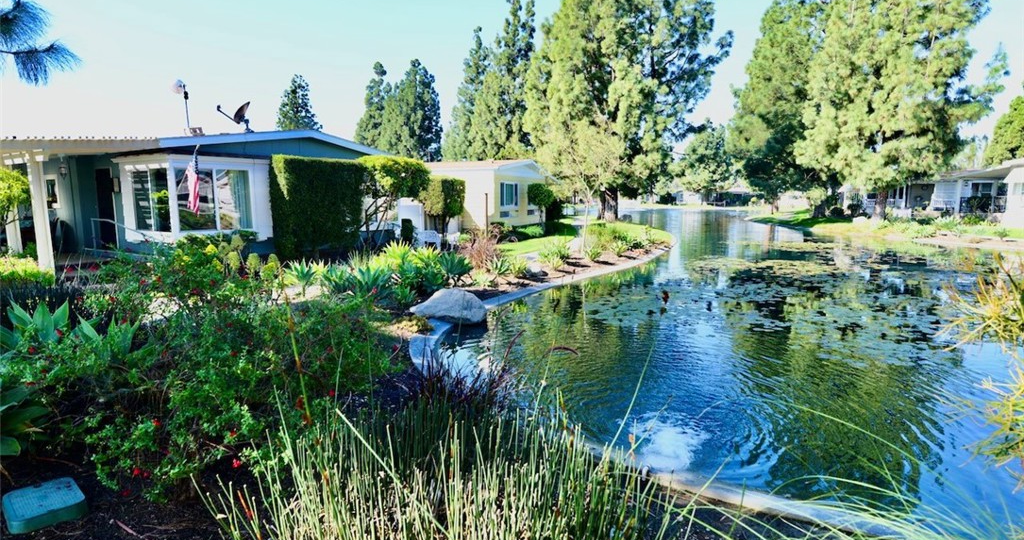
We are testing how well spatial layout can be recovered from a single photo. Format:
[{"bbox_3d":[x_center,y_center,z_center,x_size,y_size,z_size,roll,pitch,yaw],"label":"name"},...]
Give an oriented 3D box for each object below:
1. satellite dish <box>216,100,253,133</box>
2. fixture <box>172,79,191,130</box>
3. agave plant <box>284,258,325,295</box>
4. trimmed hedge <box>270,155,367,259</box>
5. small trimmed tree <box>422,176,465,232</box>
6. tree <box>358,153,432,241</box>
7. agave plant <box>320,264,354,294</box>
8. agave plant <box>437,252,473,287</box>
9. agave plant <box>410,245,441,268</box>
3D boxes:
[{"bbox_3d":[-6.266,-3.455,12.842,0.720,0.750,0.620,-1,8,-5],"label":"satellite dish"},{"bbox_3d":[-6.710,-3.340,11.546,0.340,1.050,0.260,-5,9,-30],"label":"fixture"},{"bbox_3d":[-3.694,0.137,10.078,0.700,0.640,0.700,0,8,0],"label":"agave plant"},{"bbox_3d":[-4.810,-1.581,14.320,0.550,2.310,2.860,4,9,24],"label":"trimmed hedge"},{"bbox_3d":[-2.108,-1.954,17.499,0.900,1.900,1.150,4,9,24],"label":"small trimmed tree"},{"bbox_3d":[-3.124,-1.669,15.118,1.950,2.750,1.950,0,8,0],"label":"tree"},{"bbox_3d":[-3.185,0.125,10.369,0.640,0.580,0.640,0,8,0],"label":"agave plant"},{"bbox_3d":[-1.013,-0.027,10.197,0.580,0.570,0.570,0,8,0],"label":"agave plant"},{"bbox_3d":[-1.848,-0.165,12.104,0.660,0.650,0.660,0,8,0],"label":"agave plant"}]

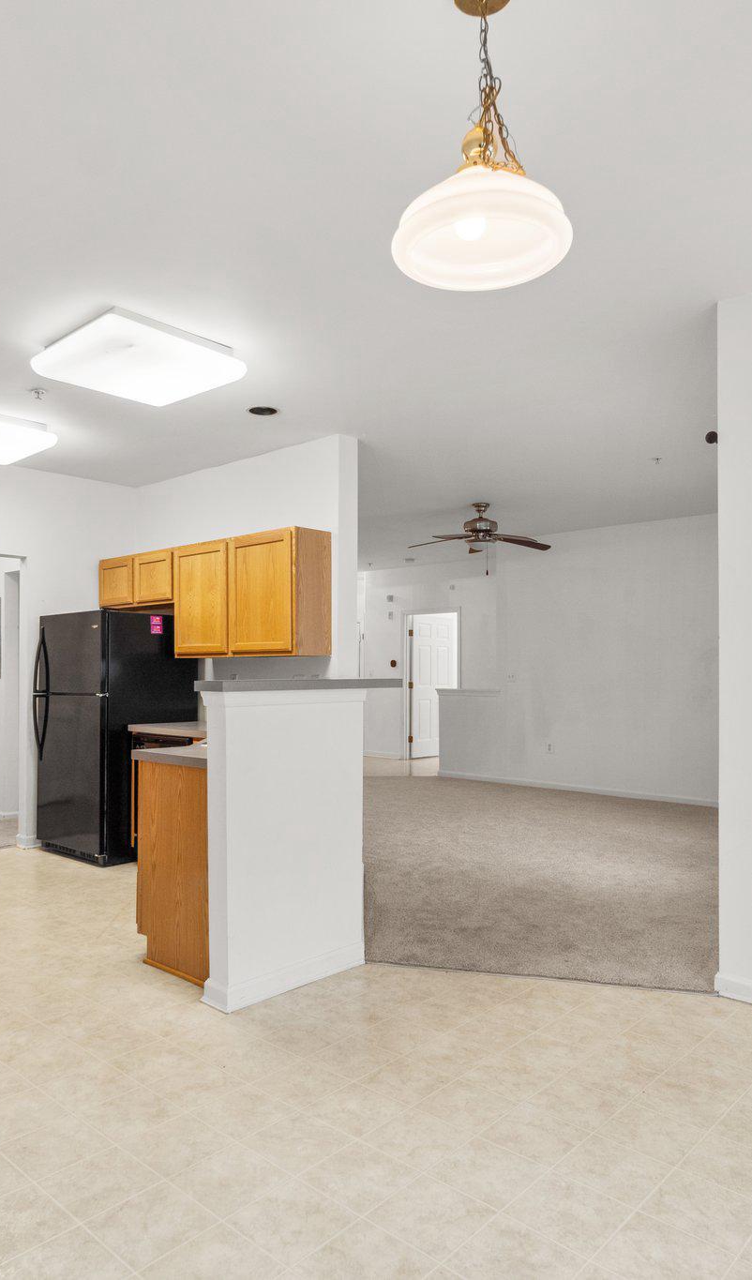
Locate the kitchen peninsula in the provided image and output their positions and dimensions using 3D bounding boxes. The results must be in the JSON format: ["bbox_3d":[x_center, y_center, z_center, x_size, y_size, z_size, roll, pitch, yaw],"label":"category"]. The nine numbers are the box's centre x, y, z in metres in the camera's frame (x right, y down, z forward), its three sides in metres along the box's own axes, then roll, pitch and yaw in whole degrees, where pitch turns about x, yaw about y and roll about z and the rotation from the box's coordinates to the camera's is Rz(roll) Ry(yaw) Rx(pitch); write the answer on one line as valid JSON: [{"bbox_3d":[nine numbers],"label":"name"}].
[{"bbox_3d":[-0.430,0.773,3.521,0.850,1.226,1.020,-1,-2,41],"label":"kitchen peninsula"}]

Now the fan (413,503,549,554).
[{"bbox_3d":[0.952,-1.050,7.250,1.310,0.400,1.310,-1,-2,41],"label":"fan"}]

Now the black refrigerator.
[{"bbox_3d":[-1.814,0.627,5.571,0.790,1.620,0.780,-1,-2,41],"label":"black refrigerator"}]

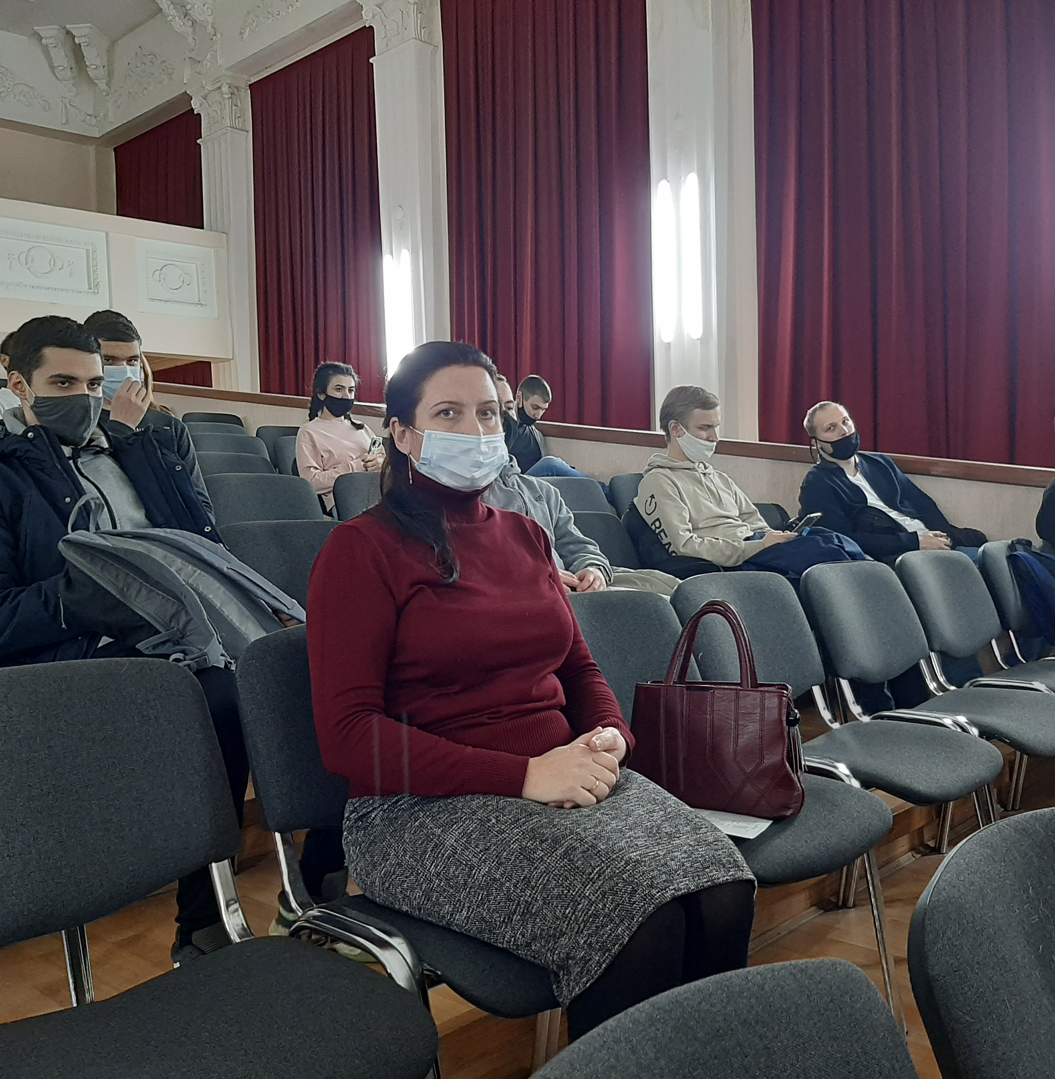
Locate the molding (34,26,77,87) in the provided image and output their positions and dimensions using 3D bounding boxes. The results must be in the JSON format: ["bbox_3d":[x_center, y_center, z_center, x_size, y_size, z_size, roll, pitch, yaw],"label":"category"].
[{"bbox_3d":[-5.971,-6.092,14.300,0.320,0.570,0.700,-1,2,0],"label":"molding"}]

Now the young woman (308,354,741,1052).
[{"bbox_3d":[0.018,0.329,1.573,0.680,1.255,0.520,1,4,44],"label":"young woman"}]

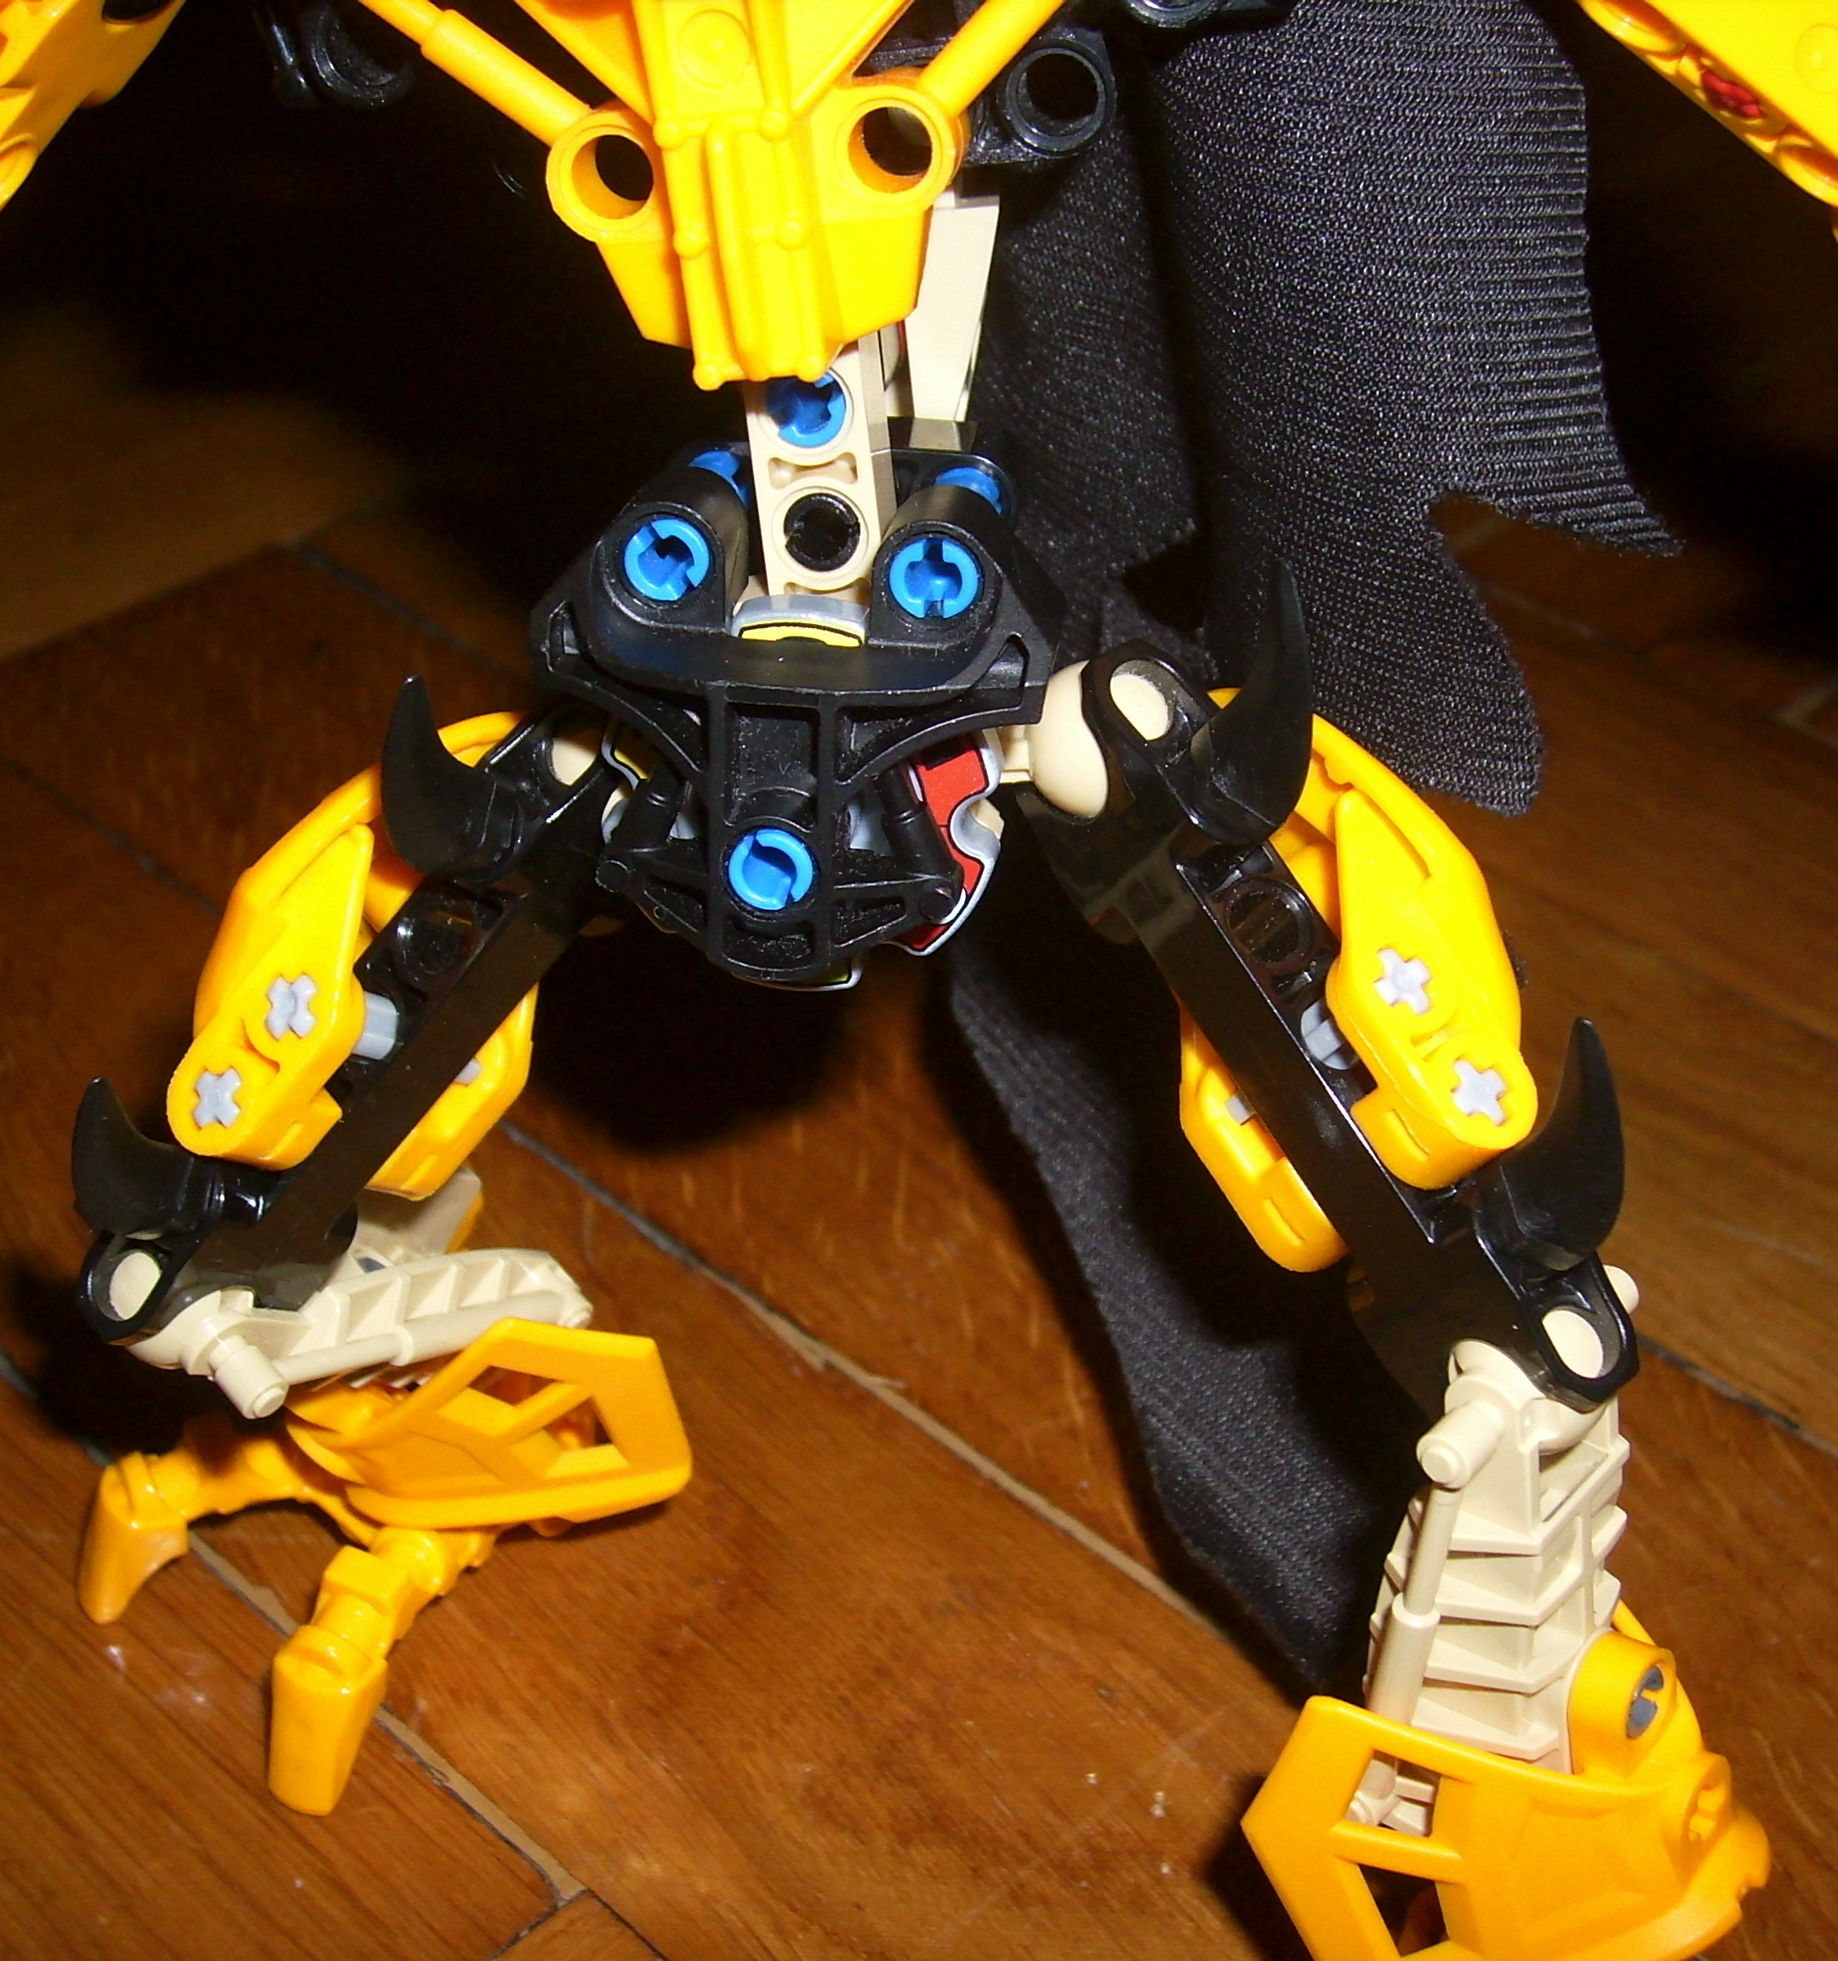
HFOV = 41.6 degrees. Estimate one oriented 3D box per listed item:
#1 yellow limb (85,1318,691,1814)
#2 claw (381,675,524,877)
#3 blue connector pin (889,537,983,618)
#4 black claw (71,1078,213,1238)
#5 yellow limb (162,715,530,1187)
[{"bbox_3d":[-0.040,0.038,0.183,0.030,0.020,0.043,30,47,28],"label":"yellow limb"},{"bbox_3d":[-0.031,-0.013,0.154,0.011,0.014,0.007,-49,58,9],"label":"claw"},{"bbox_3d":[0.003,-0.028,0.145,0.005,0.005,0.020,5,30,8],"label":"blue connector pin"},{"bbox_3d":[-0.052,0.012,0.159,0.010,0.014,0.007,-49,58,9],"label":"black claw"},{"bbox_3d":[-0.035,-0.002,0.171,0.034,0.023,0.018,-49,58,9],"label":"yellow limb"}]

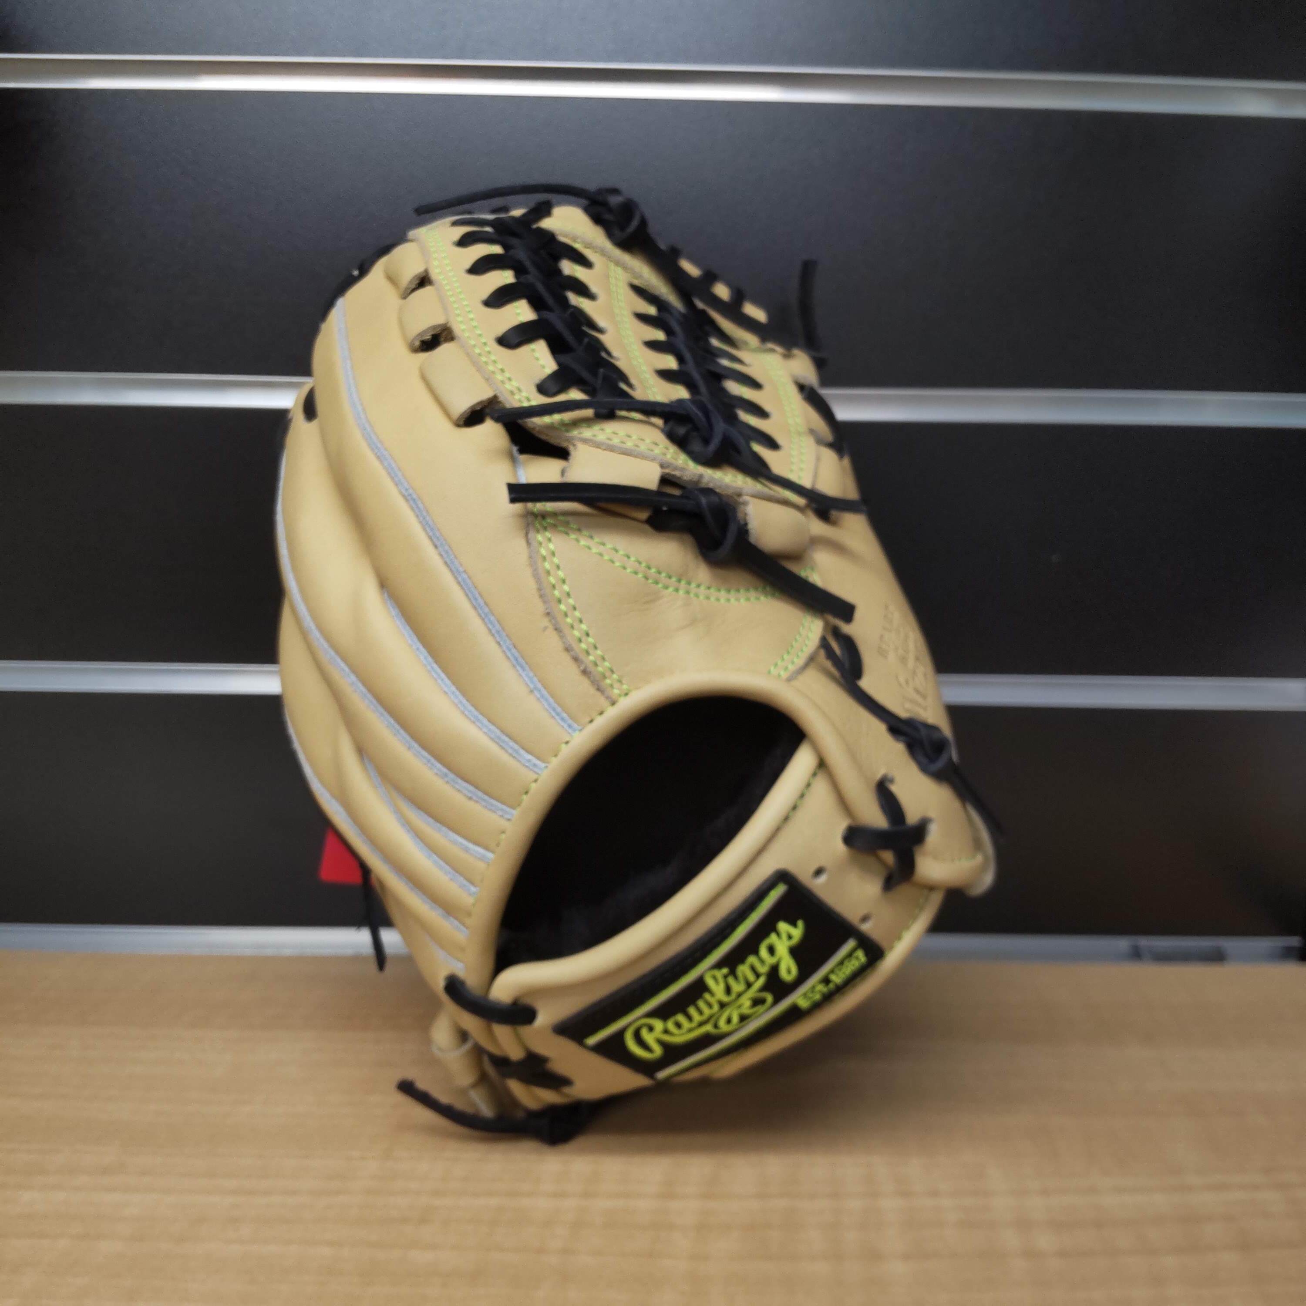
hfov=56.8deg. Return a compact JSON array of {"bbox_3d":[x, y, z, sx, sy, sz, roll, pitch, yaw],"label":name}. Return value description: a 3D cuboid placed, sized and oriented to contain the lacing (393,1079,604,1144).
[{"bbox_3d":[-0.043,0.129,0.344,0.056,0.015,0.018,4,12,13],"label":"lacing"}]

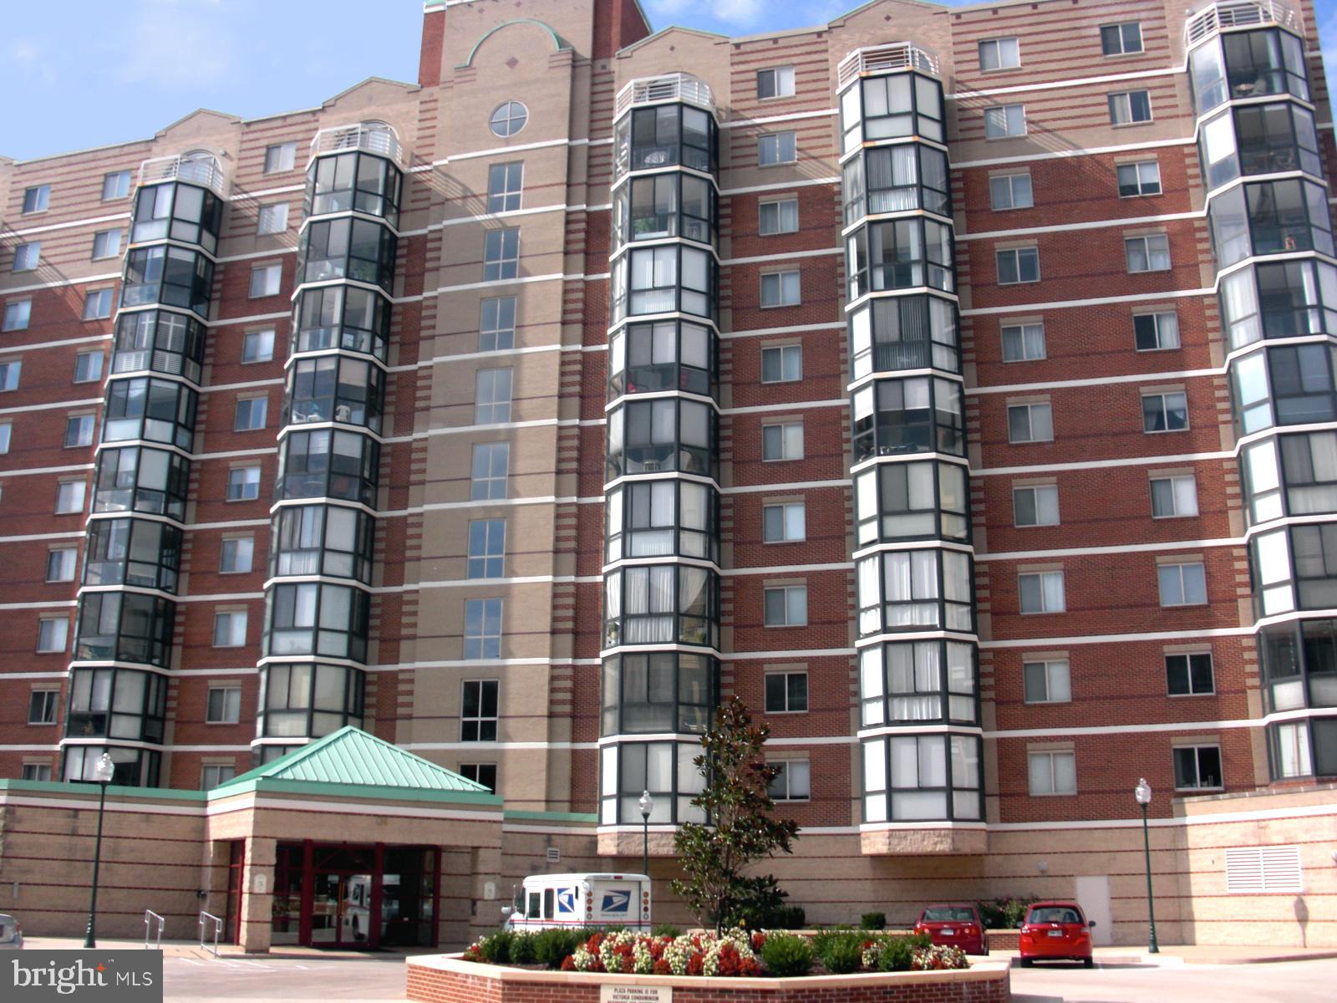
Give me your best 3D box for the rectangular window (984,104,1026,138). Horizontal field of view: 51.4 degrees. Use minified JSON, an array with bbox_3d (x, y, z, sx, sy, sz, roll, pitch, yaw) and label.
[{"bbox_3d":[11.442,-12.873,47.198,1.365,1.267,0.150,-4,-17,15],"label":"rectangular window"}]

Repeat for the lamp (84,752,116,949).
[{"bbox_3d":[-13.322,8.129,32.456,0.460,4.645,0.460,-4,-17,15],"label":"lamp"}]

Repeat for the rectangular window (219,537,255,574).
[{"bbox_3d":[-15.570,1.925,50.248,1.340,1.230,0.120,-4,-17,15],"label":"rectangular window"}]

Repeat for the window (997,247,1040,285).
[{"bbox_3d":[11.478,-7.726,45.610,1.357,1.304,0.120,-4,-17,15],"label":"window"}]

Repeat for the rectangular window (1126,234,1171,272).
[{"bbox_3d":[15.287,-7.910,44.336,1.340,1.230,0.120,-4,-17,15],"label":"rectangular window"}]

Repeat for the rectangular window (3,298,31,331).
[{"bbox_3d":[-26.683,-7.614,56.965,1.340,1.290,0.150,-4,-17,15],"label":"rectangular window"}]

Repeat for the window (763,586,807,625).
[{"bbox_3d":[3.766,3.378,44.967,1.390,1.290,0.130,-4,-17,15],"label":"window"}]

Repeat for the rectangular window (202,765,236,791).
[{"bbox_3d":[-15.588,9.700,48.126,1.340,1.290,0.150,-4,-17,15],"label":"rectangular window"}]

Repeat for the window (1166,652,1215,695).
[{"bbox_3d":[15.261,5.058,40.656,1.365,1.267,0.150,-4,-17,15],"label":"window"}]

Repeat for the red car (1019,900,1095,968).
[{"bbox_3d":[9.370,10.398,33.499,1.700,1.525,4.000,-4,-17,15],"label":"red car"}]

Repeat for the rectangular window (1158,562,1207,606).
[{"bbox_3d":[15.476,2.482,41.831,1.390,1.290,0.130,-4,-17,15],"label":"rectangular window"}]

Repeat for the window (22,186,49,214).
[{"bbox_3d":[-26.844,-12.802,58.968,1.357,1.304,0.120,-4,-17,15],"label":"window"}]

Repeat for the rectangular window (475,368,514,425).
[{"bbox_3d":[-6.061,-3.654,48.415,1.335,2.000,0.140,-4,-17,15],"label":"rectangular window"}]

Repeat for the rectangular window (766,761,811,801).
[{"bbox_3d":[3.716,8.607,42.887,1.365,1.267,0.150,-4,-17,15],"label":"rectangular window"}]

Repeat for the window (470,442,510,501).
[{"bbox_3d":[-6.152,-1.026,48.170,1.321,2.057,0.140,-4,-17,15],"label":"window"}]

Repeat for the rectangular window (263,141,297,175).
[{"bbox_3d":[-15.239,-13.493,54.625,1.350,1.240,0.140,-4,-17,15],"label":"rectangular window"}]

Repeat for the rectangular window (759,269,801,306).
[{"bbox_3d":[3.844,-7.301,47.746,1.340,1.290,0.150,-4,-17,15],"label":"rectangular window"}]

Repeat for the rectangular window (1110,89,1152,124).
[{"bbox_3d":[15.272,-13.011,45.943,1.340,1.230,0.120,-4,-17,15],"label":"rectangular window"}]

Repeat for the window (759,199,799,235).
[{"bbox_3d":[3.842,-9.892,48.375,1.365,1.267,0.150,-4,-17,15],"label":"window"}]

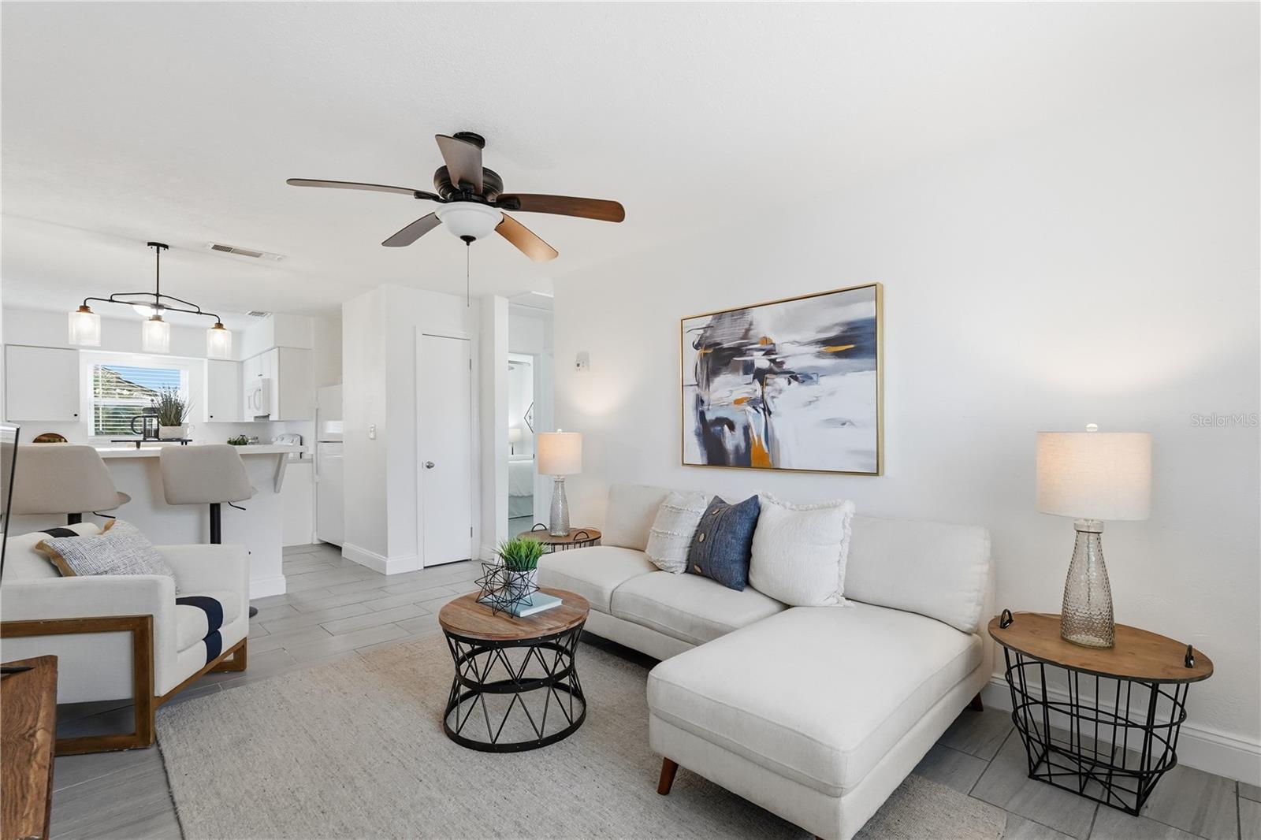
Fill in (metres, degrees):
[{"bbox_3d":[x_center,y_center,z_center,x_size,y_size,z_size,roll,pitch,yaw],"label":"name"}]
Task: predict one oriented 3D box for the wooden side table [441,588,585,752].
[{"bbox_3d":[-0.479,1.017,2.364,0.615,0.437,0.615,-1,-1,0],"label":"wooden side table"}]

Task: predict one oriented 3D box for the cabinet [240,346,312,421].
[{"bbox_3d":[-4.101,-0.358,6.474,1.605,0.765,0.335,-1,-1,44],"label":"cabinet"}]

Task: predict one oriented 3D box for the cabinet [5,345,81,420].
[{"bbox_3d":[-6.101,-0.372,5.825,0.330,0.760,0.526,-1,-1,44],"label":"cabinet"}]

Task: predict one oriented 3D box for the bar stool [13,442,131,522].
[{"bbox_3d":[-3.109,0.713,3.126,0.470,1.135,0.480,0,-1,-32],"label":"bar stool"}]

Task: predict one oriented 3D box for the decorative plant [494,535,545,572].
[{"bbox_3d":[-0.497,0.598,2.547,0.220,0.160,0.220,-1,-1,0],"label":"decorative plant"}]

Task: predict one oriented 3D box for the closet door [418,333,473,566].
[{"bbox_3d":[-1.648,0.269,5.059,0.470,2.030,0.045,0,-1,-45],"label":"closet door"}]

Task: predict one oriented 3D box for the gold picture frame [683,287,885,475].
[{"bbox_3d":[0.766,-0.182,3.128,1.215,0.925,0.042,-1,-1,44],"label":"gold picture frame"}]

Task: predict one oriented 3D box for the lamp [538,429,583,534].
[{"bbox_3d":[-0.500,0.441,3.968,0.310,0.742,0.310,-1,-1,0],"label":"lamp"}]

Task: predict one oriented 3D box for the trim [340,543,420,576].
[{"bbox_3d":[-2.318,1.241,5.133,0.250,0.125,1.083,0,-1,-45],"label":"trim"}]

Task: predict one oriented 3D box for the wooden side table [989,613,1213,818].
[{"bbox_3d":[1.573,0.978,1.926,0.585,0.505,0.585,-1,-1,44],"label":"wooden side table"}]

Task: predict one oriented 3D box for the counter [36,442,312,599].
[{"bbox_3d":[-3.052,0.728,3.691,0.680,1.080,1.470,-1,-1,44],"label":"counter"}]

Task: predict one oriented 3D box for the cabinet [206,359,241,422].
[{"bbox_3d":[-5.041,-0.349,6.923,0.330,0.760,0.365,-1,-1,44],"label":"cabinet"}]

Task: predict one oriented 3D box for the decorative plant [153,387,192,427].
[{"bbox_3d":[-3.042,-0.086,3.717,0.200,0.265,0.180,0,-1,-45],"label":"decorative plant"}]

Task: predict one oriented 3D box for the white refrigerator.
[{"bbox_3d":[-2.816,0.491,5.995,0.740,1.660,0.780,0,-1,-45],"label":"white refrigerator"}]

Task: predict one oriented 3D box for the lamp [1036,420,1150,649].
[{"bbox_3d":[1.573,0.389,1.926,0.308,0.742,0.308,-1,-1,44],"label":"lamp"}]

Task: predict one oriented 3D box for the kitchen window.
[{"bbox_3d":[-5.694,-0.210,6.527,0.100,0.827,0.876,-1,-1,44],"label":"kitchen window"}]

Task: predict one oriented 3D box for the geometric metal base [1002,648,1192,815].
[{"bbox_3d":[1.573,1.006,1.926,0.490,0.450,0.490,-1,-1,44],"label":"geometric metal base"}]

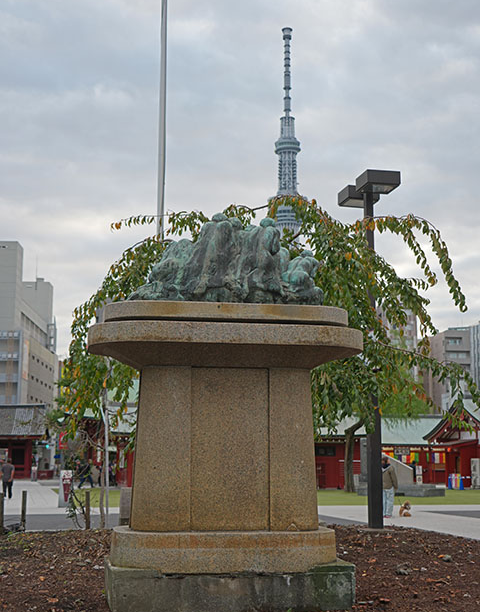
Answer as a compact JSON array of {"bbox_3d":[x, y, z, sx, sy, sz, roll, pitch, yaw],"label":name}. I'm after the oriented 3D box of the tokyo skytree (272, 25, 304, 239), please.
[{"bbox_3d":[68.526,-96.653,1376.075,68.000,634.000,68.000,0,-9,3],"label":"tokyo skytree"}]

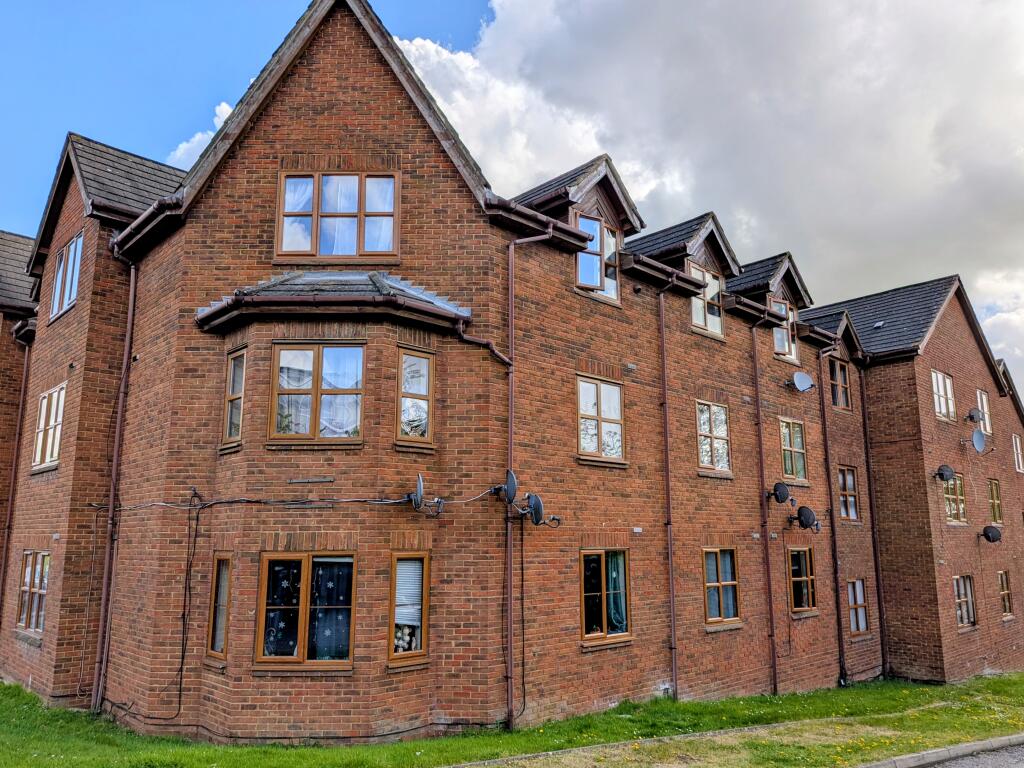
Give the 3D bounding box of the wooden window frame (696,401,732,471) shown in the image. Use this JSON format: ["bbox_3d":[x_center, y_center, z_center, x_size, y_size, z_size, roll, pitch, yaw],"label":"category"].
[{"bbox_3d":[3.654,0.944,12.923,1.015,1.199,0.120,10,-15,-40],"label":"wooden window frame"}]

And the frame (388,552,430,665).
[{"bbox_3d":[-1.271,2.713,8.698,0.567,1.281,0.120,10,-15,-40],"label":"frame"}]

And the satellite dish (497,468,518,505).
[{"bbox_3d":[-0.032,1.302,9.019,0.170,0.460,0.450,3,-12,-17],"label":"satellite dish"}]

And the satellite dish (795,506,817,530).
[{"bbox_3d":[5.914,2.701,14.258,0.180,0.490,0.470,3,-12,-17],"label":"satellite dish"}]

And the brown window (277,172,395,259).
[{"bbox_3d":[-2.417,-2.349,9.928,1.684,1.300,0.120,0,-11,0],"label":"brown window"}]

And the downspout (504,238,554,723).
[{"bbox_3d":[0.279,0.999,9.554,0.540,6.778,0.410,10,-15,-40],"label":"downspout"}]

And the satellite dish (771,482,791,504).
[{"bbox_3d":[5.118,2.083,13.509,0.200,0.430,0.430,5,-12,-23],"label":"satellite dish"}]

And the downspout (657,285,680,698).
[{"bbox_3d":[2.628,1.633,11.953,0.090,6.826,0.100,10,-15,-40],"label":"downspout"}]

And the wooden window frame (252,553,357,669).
[{"bbox_3d":[-2.409,2.636,8.379,1.135,1.282,0.120,0,-11,0],"label":"wooden window frame"}]

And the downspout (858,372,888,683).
[{"bbox_3d":[9.123,3.304,17.899,0.090,7.673,0.100,10,-15,-41],"label":"downspout"}]

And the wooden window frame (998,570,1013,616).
[{"bbox_3d":[13.935,5.908,20.042,0.870,1.220,0.100,10,-15,-40],"label":"wooden window frame"}]

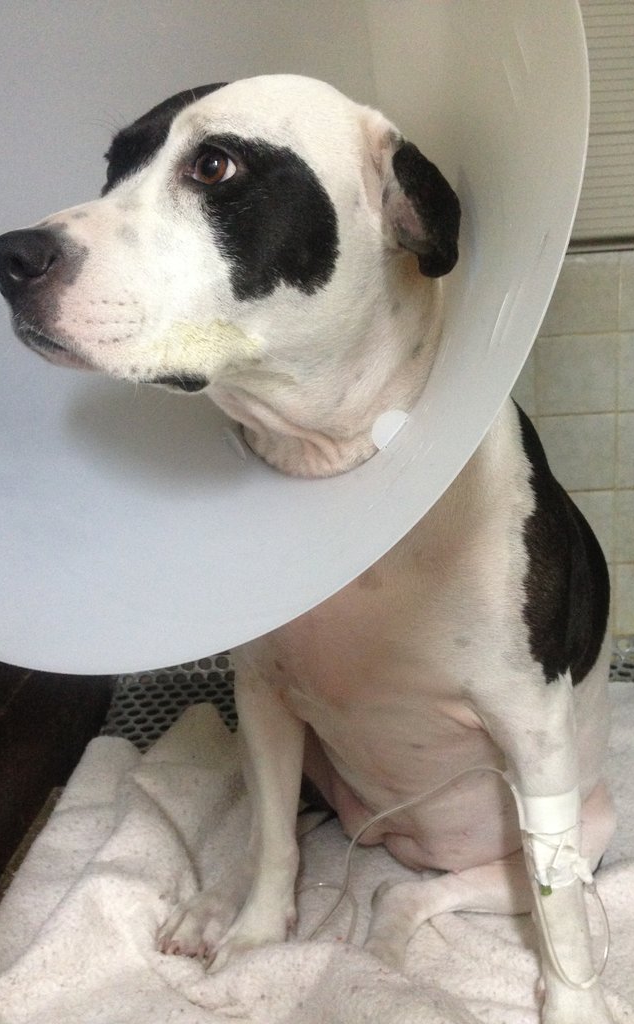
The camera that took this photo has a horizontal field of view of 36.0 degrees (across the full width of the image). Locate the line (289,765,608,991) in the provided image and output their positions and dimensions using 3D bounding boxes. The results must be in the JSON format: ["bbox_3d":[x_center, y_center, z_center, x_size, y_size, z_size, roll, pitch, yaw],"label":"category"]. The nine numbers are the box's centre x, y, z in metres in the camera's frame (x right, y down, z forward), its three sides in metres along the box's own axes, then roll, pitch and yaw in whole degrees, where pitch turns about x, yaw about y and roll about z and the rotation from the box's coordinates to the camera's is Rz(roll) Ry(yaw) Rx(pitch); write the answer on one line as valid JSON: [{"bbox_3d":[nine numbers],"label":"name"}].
[{"bbox_3d":[0.085,0.247,0.710,0.240,0.158,0.090,1,14,18],"label":"line"}]

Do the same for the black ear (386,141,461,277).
[{"bbox_3d":[0.063,-0.179,0.575,0.047,0.080,0.037,-8,16,37],"label":"black ear"}]

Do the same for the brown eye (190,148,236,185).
[{"bbox_3d":[-0.055,-0.182,0.515,0.025,0.019,0.016,6,16,33],"label":"brown eye"}]

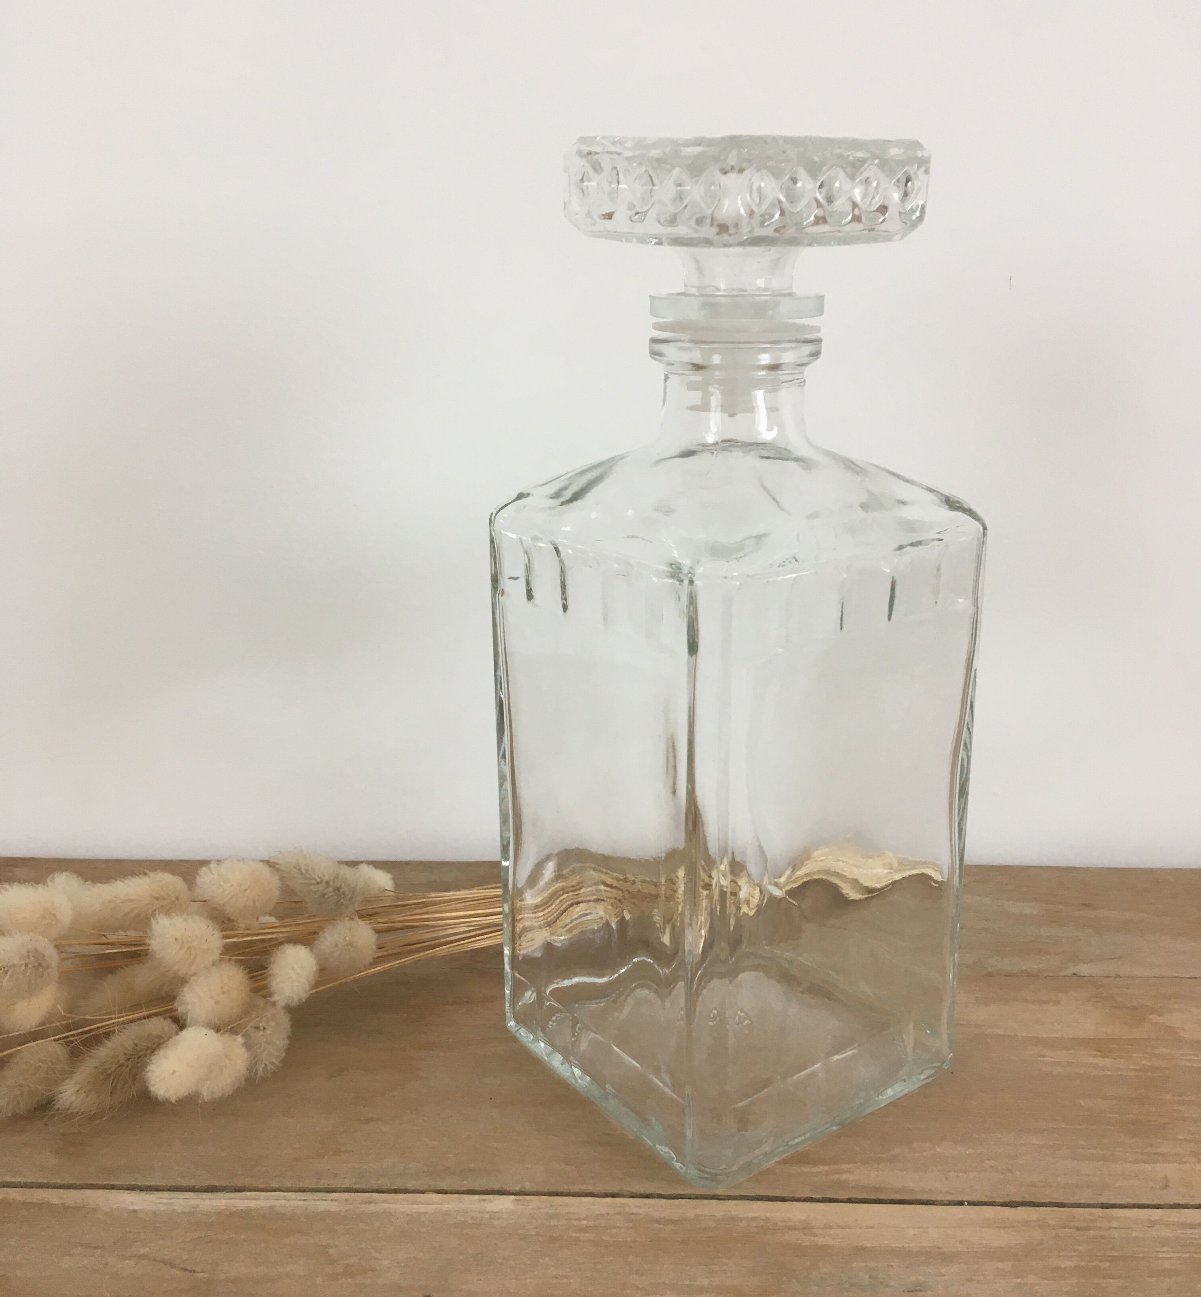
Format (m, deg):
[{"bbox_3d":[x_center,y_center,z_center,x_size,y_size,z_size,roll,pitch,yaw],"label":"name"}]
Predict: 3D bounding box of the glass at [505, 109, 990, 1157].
[{"bbox_3d":[0.033,-0.002,0.336,0.091,0.230,0.091,-13,21,-34],"label":"glass"}]

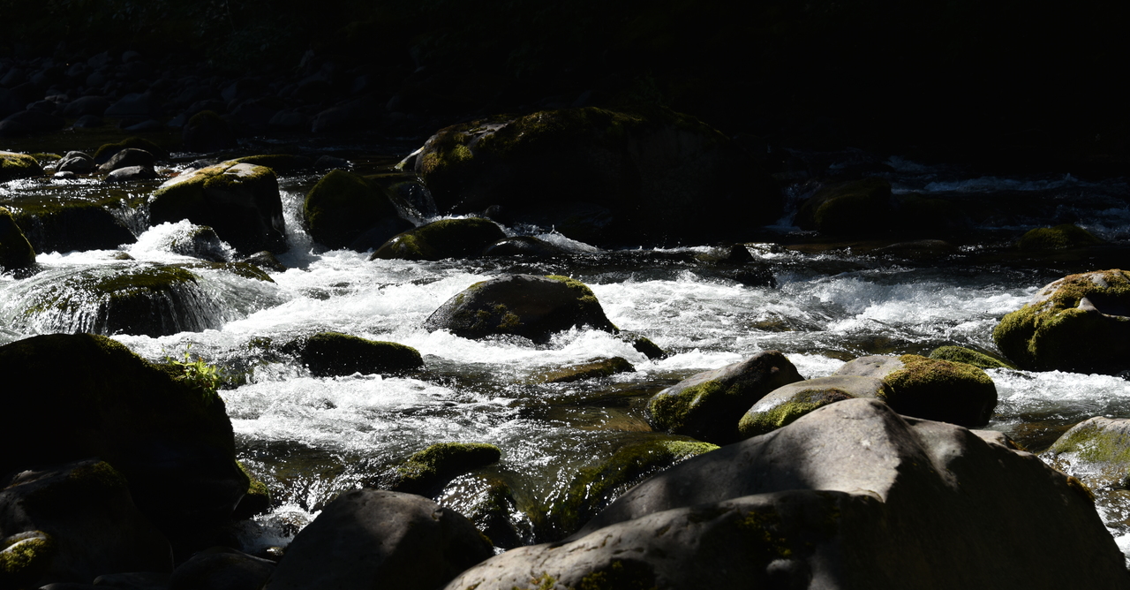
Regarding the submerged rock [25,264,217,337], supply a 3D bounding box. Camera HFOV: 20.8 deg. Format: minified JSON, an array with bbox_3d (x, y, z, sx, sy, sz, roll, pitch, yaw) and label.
[{"bbox_3d":[-2.408,0.026,16.600,1.086,0.388,0.869,0,8,0],"label":"submerged rock"}]

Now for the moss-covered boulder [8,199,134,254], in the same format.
[{"bbox_3d":[-3.032,-0.420,18.888,0.780,0.340,0.550,0,8,0],"label":"moss-covered boulder"}]

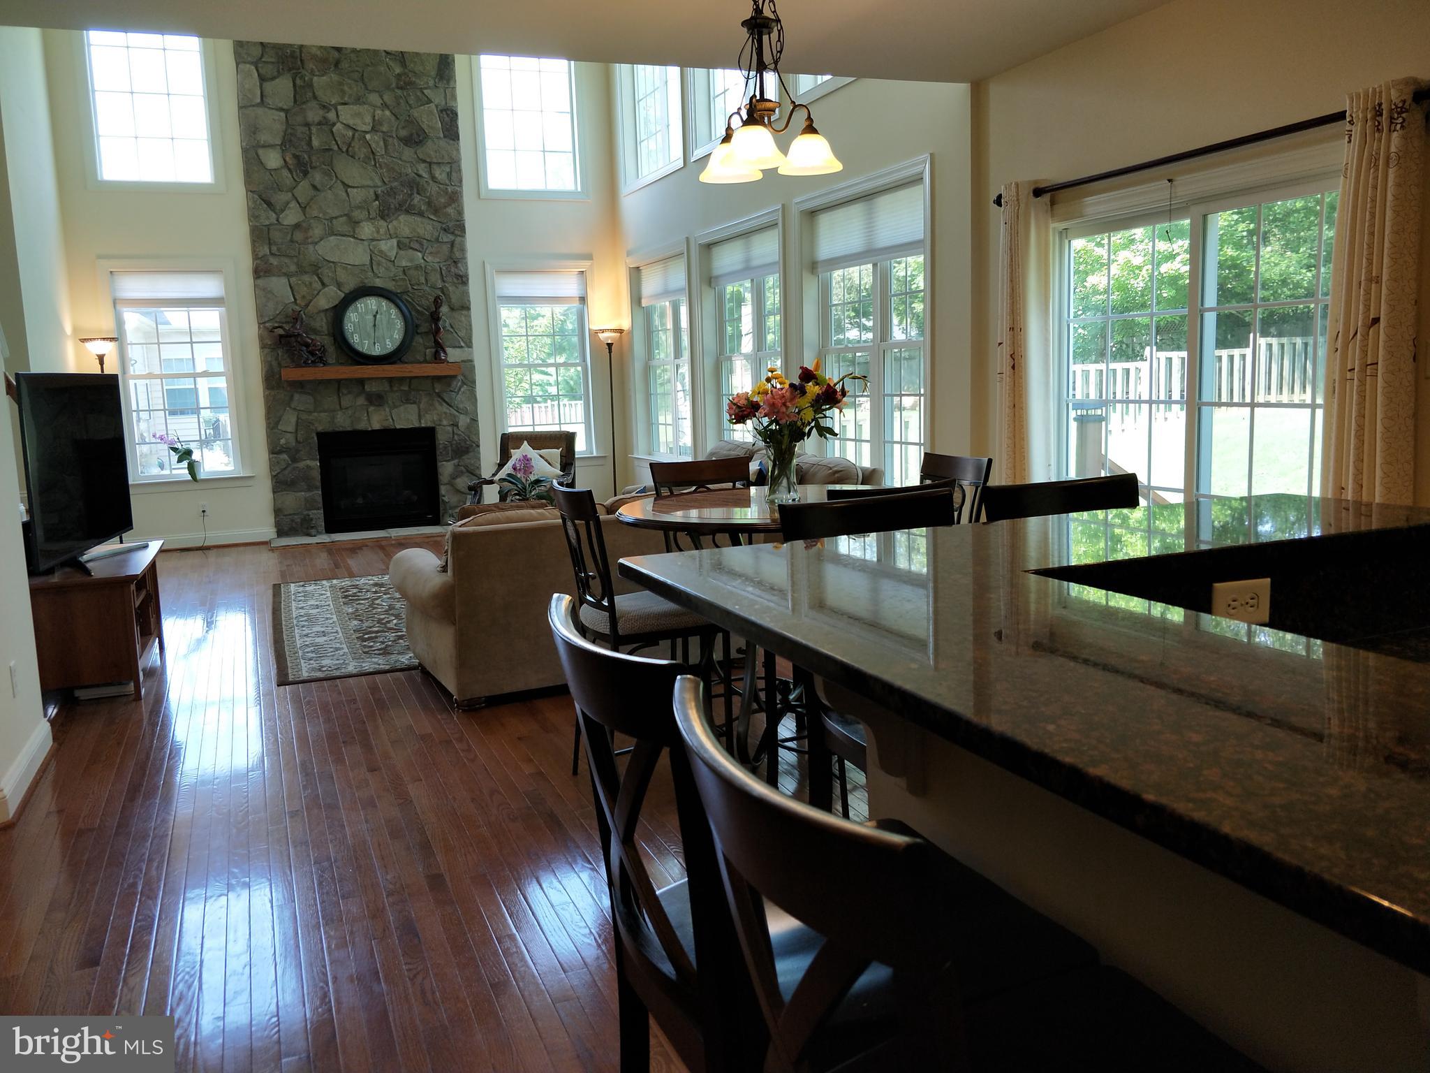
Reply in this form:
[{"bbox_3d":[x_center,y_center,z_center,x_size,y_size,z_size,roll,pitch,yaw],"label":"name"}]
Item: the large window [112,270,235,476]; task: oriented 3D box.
[{"bbox_3d":[-4.873,-1.454,9.379,0.900,1.855,0.120,-6,10,-24],"label":"large window"}]

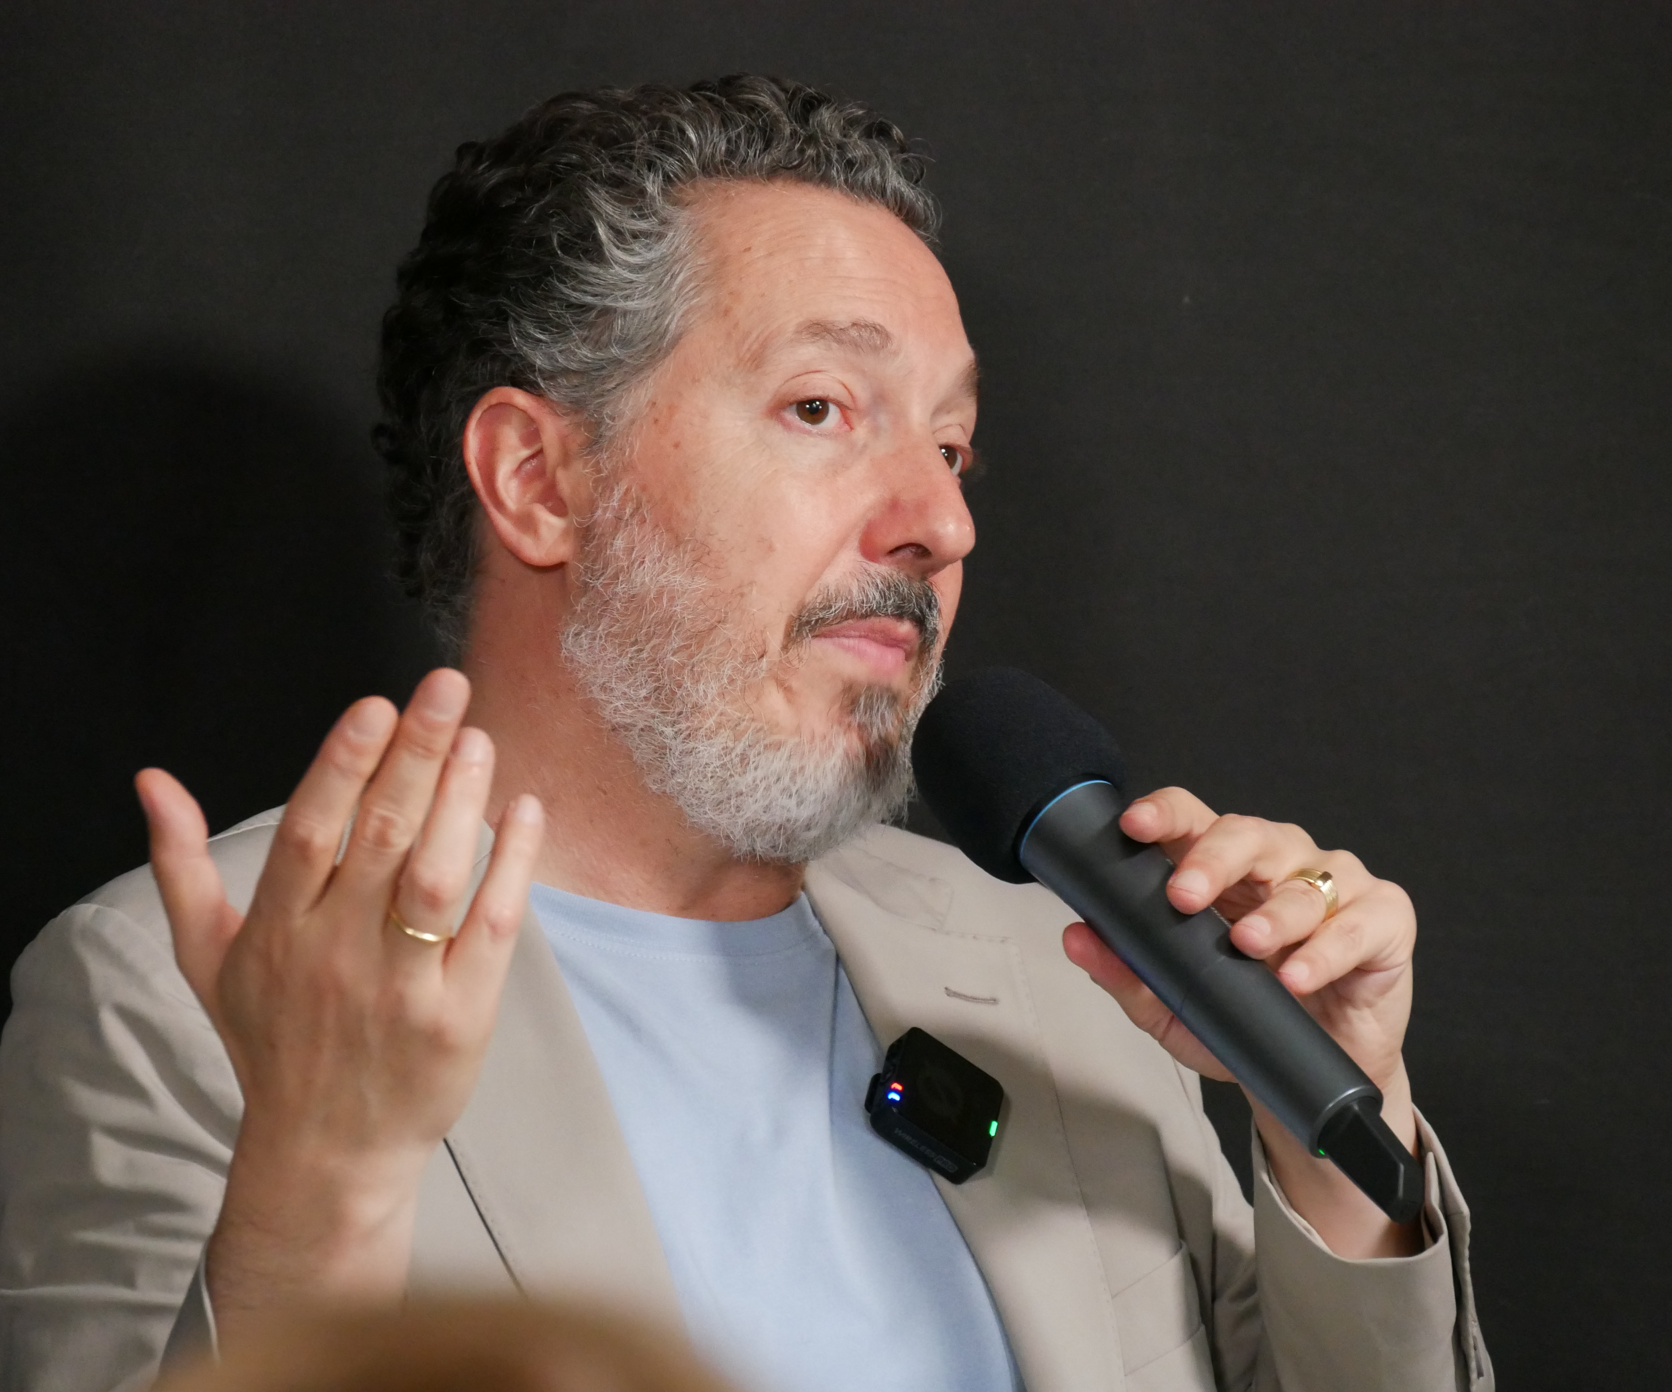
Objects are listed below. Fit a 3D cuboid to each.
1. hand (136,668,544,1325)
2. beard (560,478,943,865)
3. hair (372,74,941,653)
[{"bbox_3d":[-0.172,0.104,5.200,0.141,0.230,0.088,6,12,-1],"label":"hand"},{"bbox_3d":[-0.012,-0.013,5.410,0.152,0.138,0.113,12,-14,-43],"label":"beard"},{"bbox_3d":[-0.059,-0.111,5.480,0.183,0.217,0.213,12,-14,-43],"label":"hair"}]

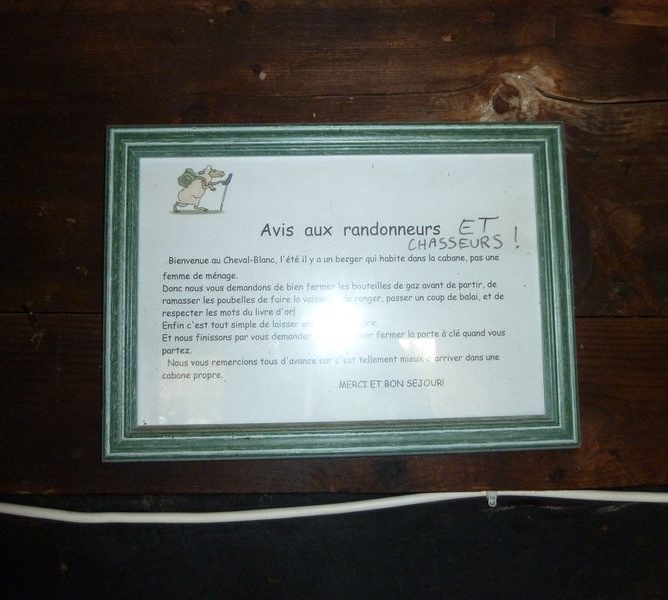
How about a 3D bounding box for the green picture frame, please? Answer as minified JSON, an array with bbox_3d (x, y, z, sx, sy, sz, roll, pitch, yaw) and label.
[{"bbox_3d":[0.006,-0.010,0.419,0.338,0.240,0.020,-1,-4,-2],"label":"green picture frame"}]

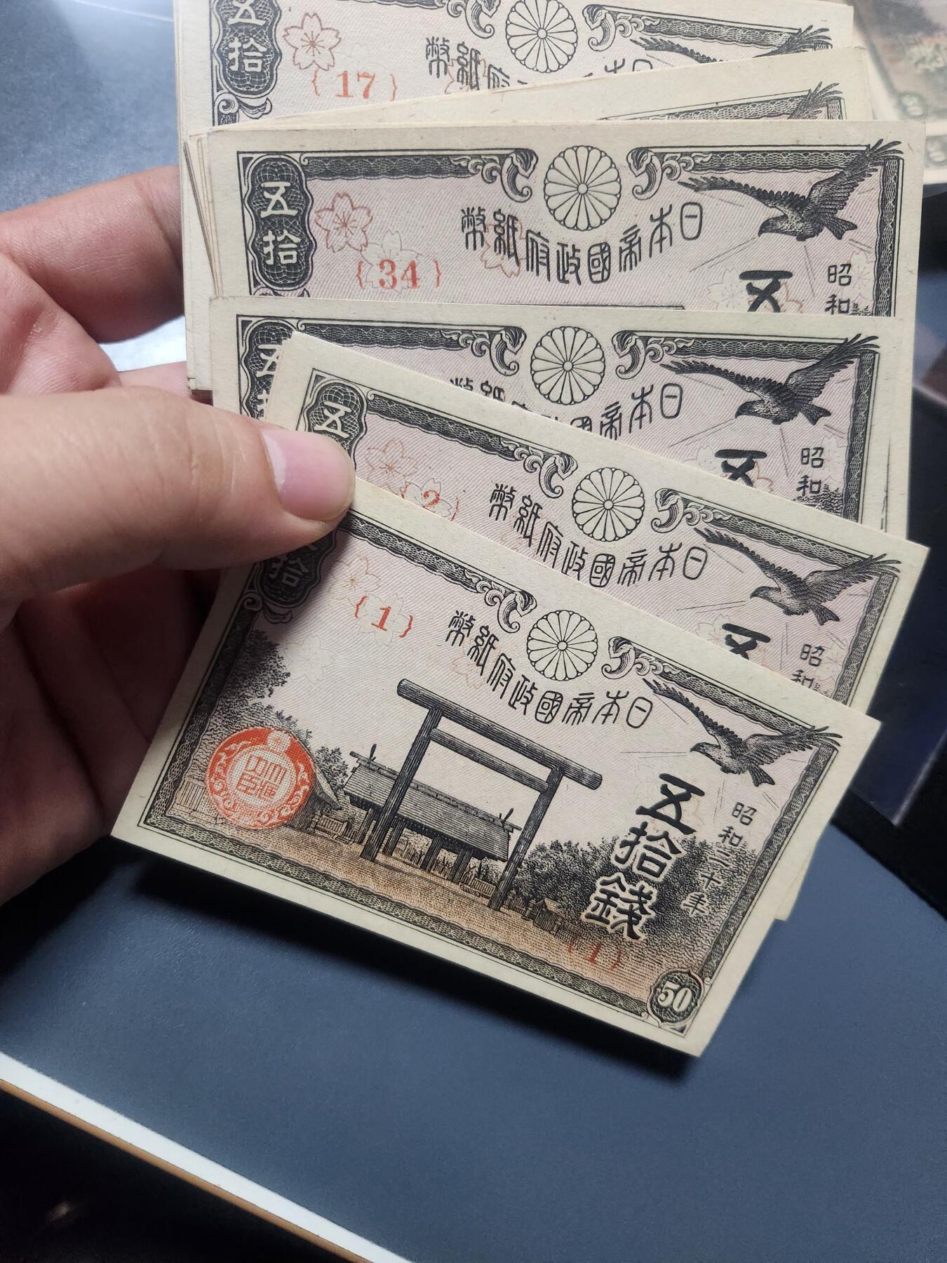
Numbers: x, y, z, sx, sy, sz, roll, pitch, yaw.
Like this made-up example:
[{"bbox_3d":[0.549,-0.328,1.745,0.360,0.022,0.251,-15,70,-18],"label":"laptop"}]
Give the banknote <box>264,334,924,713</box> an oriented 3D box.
[{"bbox_3d":[0.013,0.002,0.134,0.106,0.002,0.065,18,96,-5],"label":"banknote"}]

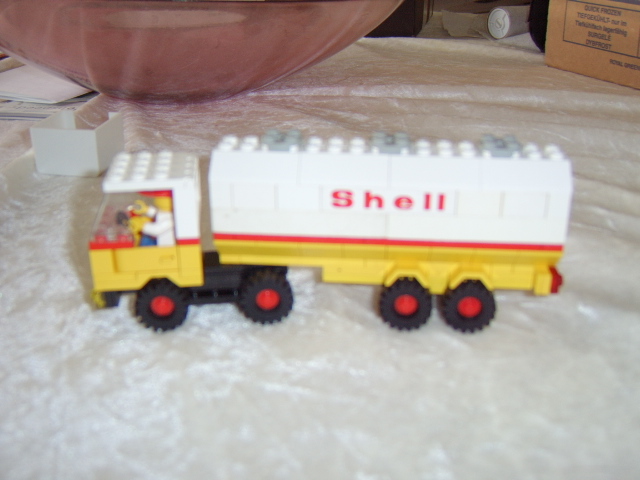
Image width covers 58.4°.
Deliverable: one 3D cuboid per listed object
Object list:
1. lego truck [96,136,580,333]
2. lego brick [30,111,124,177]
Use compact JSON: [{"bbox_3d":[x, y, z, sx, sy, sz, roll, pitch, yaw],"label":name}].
[{"bbox_3d":[0.001,-0.005,0.228,0.182,0.076,0.043,1,24,1],"label":"lego truck"},{"bbox_3d":[-0.178,-0.072,0.424,0.046,0.033,0.054,1,24,2],"label":"lego brick"}]

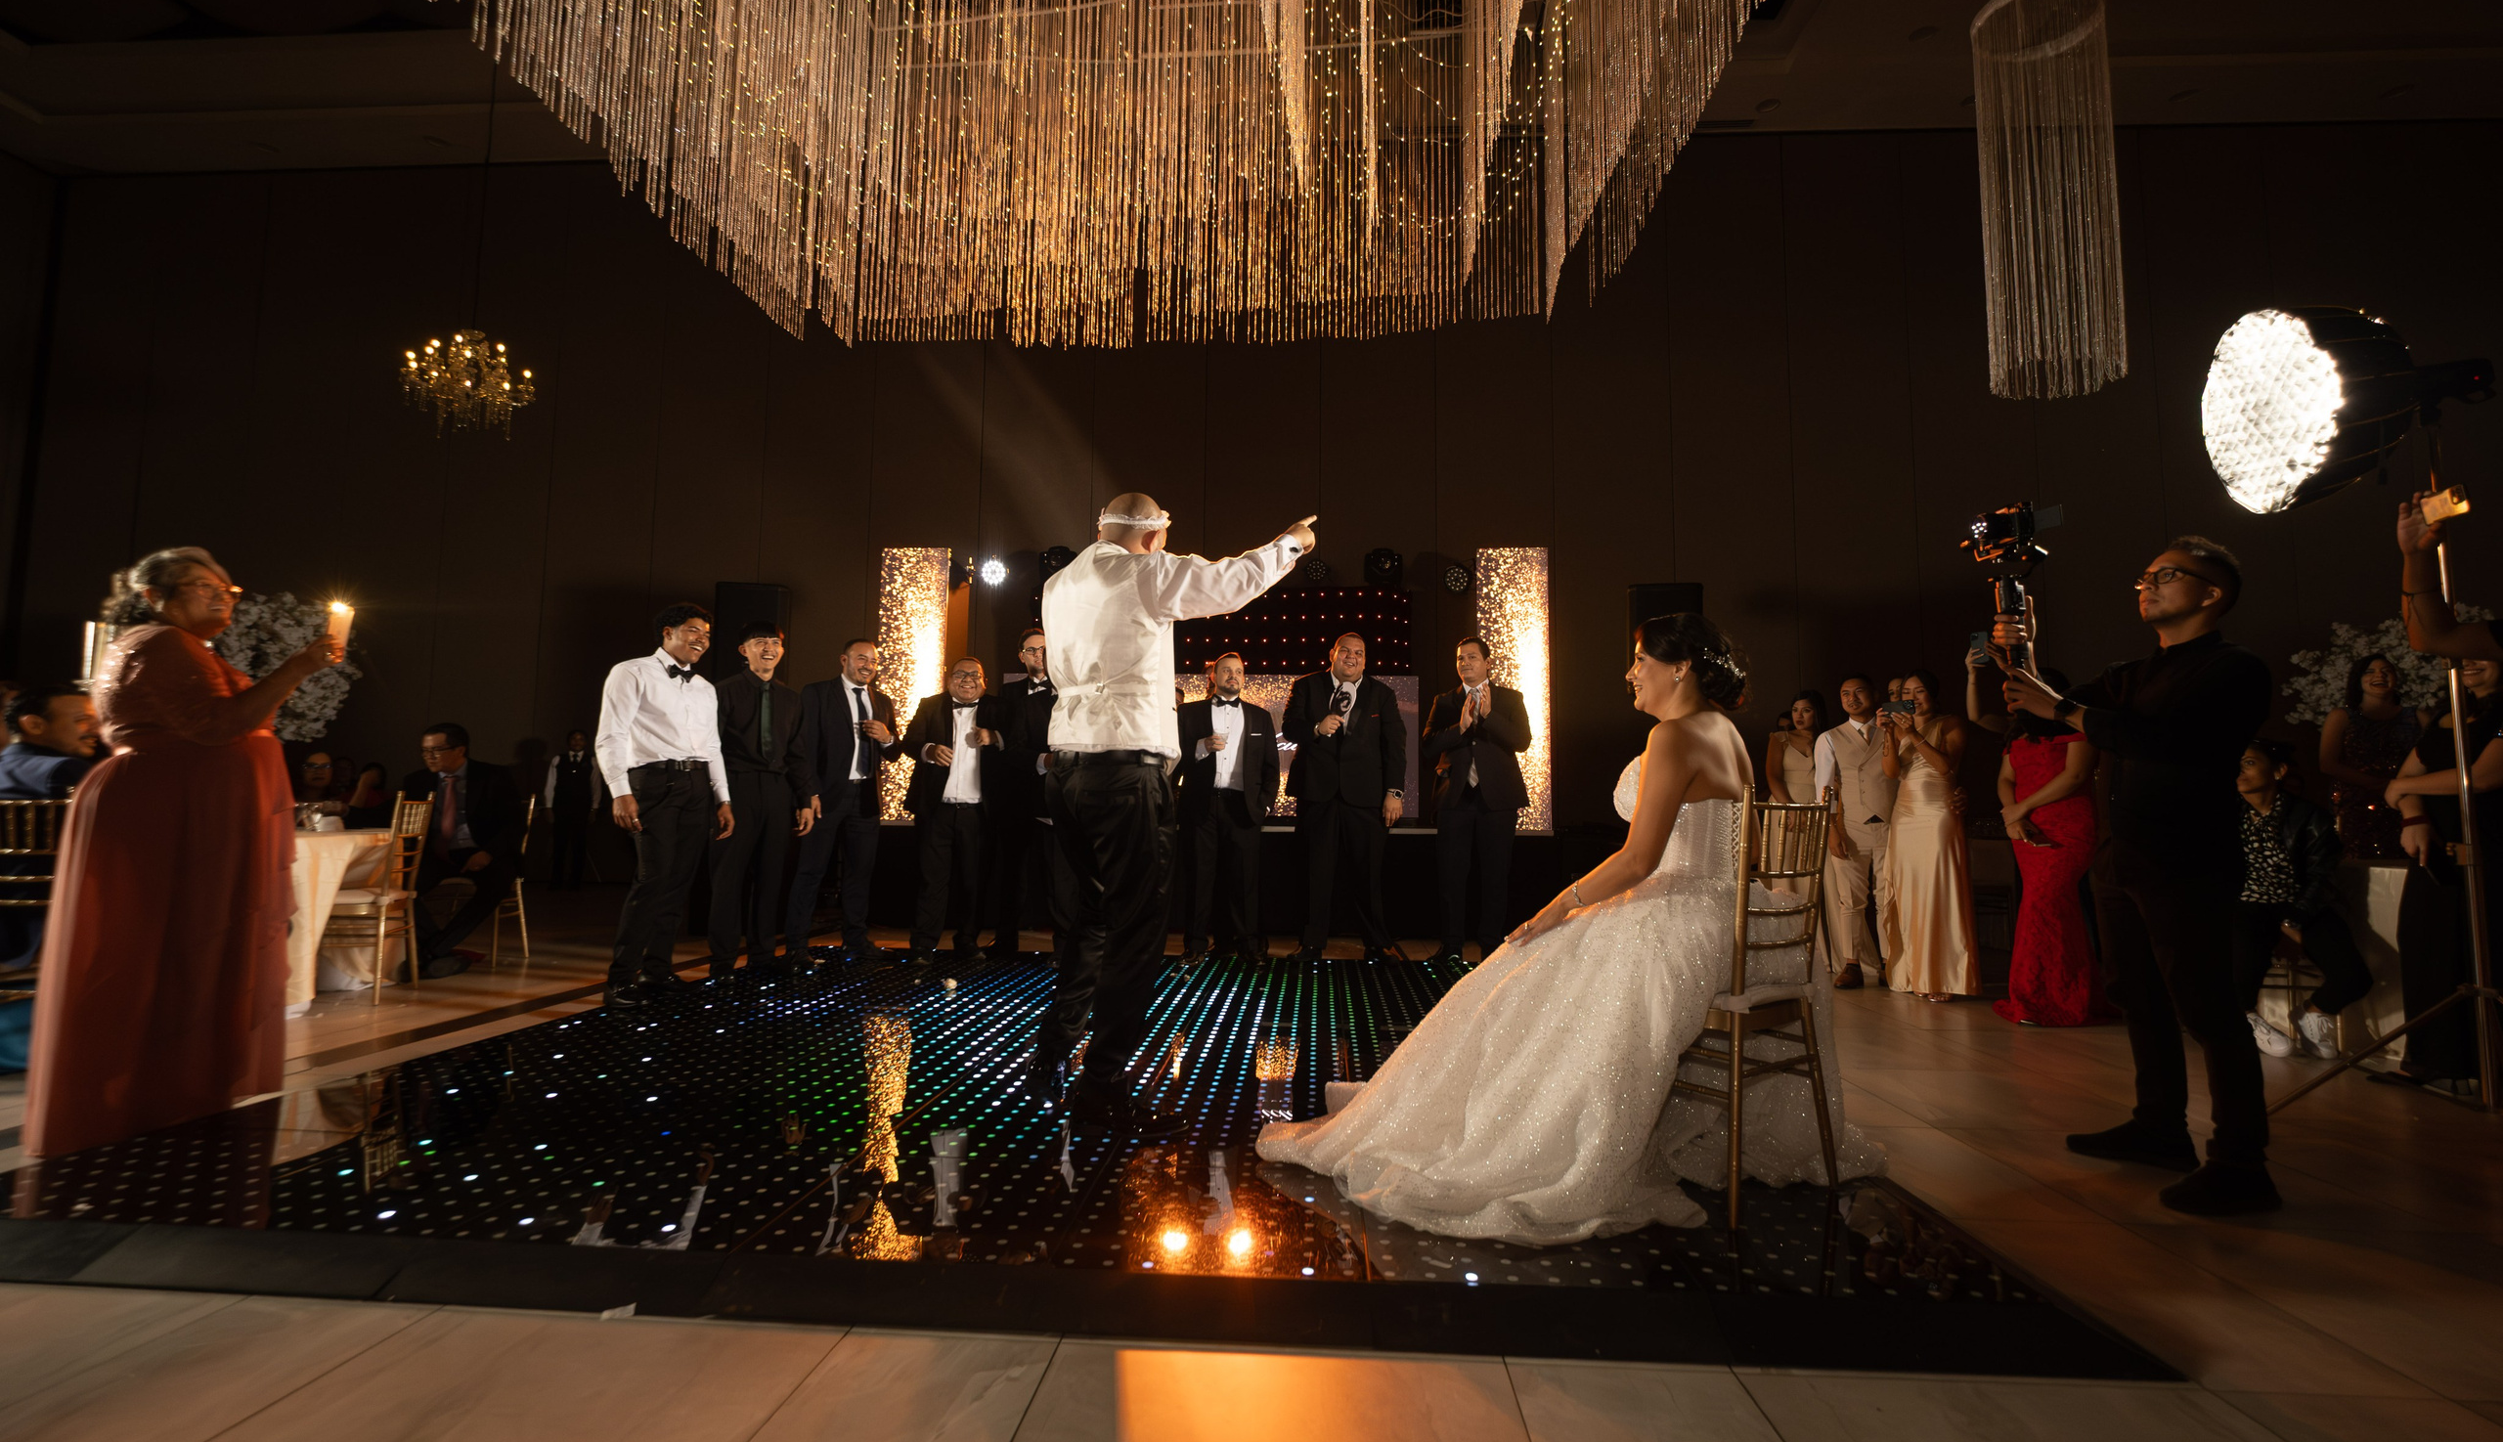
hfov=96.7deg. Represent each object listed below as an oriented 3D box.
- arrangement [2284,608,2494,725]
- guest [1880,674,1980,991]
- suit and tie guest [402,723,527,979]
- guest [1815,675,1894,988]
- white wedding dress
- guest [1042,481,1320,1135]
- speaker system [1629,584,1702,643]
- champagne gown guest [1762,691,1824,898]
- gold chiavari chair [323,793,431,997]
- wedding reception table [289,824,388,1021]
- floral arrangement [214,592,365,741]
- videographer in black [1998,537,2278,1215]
[{"bbox_3d":[6.452,-0.282,6.300,0.950,0.720,0.950,-3,-6,44],"label":"arrangement"},{"bbox_3d":[3.415,0.558,5.623,0.520,1.640,0.460,-2,-5,37],"label":"guest"},{"bbox_3d":[-4.229,0.655,5.962,0.600,1.310,0.740,2,-4,-17],"label":"suit and tie guest"},{"bbox_3d":[3.411,0.580,6.234,0.520,1.700,0.340,-2,-5,34],"label":"guest"},{"bbox_3d":[0.726,0.595,2.867,1.400,1.000,1.100,-3,-6,41],"label":"white wedding dress"},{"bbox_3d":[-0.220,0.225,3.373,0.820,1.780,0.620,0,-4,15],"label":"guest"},{"bbox_3d":[2.778,-0.543,7.453,0.440,0.710,0.400,0,-4,9],"label":"speaker system"},{"bbox_3d":[3.106,0.614,6.291,0.460,1.620,0.340,-2,-5,33],"label":"champagne gown guest"},{"bbox_3d":[-4.094,0.786,5.098,0.450,0.925,0.410,1,-4,-9],"label":"gold chiavari chair"},{"bbox_3d":[-4.775,0.844,4.889,1.700,0.770,1.700,1,-4,0],"label":"wedding reception table"},{"bbox_3d":[-5.270,-0.289,5.977,0.760,0.740,0.760,4,-6,-41],"label":"floral arrangement"},{"bbox_3d":[2.280,0.336,2.902,0.650,1.660,0.540,-1,-4,16],"label":"videographer in black"}]

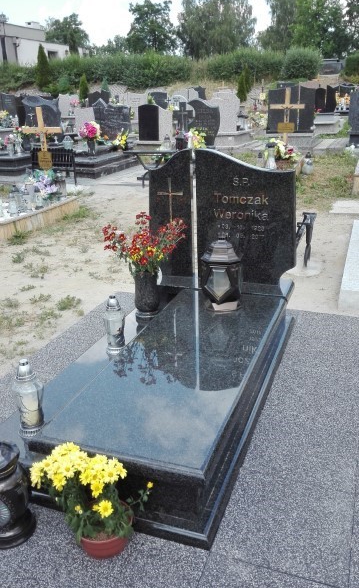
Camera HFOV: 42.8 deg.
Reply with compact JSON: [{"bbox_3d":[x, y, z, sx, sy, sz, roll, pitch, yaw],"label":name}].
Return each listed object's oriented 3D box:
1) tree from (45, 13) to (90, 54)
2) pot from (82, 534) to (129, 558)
[{"bbox_3d":[-14.676,-32.824,60.000,6.000,7.000,6.000,-5,20,-11],"label":"tree"},{"bbox_3d":[-0.264,0.880,1.687,0.190,0.120,0.190,-1,21,0],"label":"pot"}]

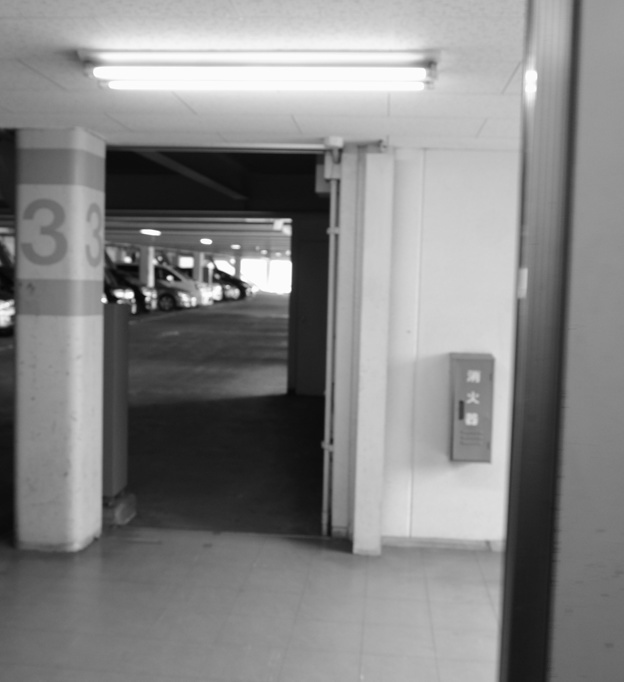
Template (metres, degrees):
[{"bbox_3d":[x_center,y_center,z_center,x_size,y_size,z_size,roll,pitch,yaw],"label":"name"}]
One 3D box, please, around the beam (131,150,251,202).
[{"bbox_3d":[-0.979,-1.554,6.530,0.180,0.300,4.100,2,4,5],"label":"beam"}]

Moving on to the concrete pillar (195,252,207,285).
[{"bbox_3d":[-5.266,-2.902,35.642,0.360,2.416,0.460,2,4,5],"label":"concrete pillar"}]

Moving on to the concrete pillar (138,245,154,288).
[{"bbox_3d":[-6.073,-2.263,28.161,0.360,2.414,0.460,2,4,5],"label":"concrete pillar"}]

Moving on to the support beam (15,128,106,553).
[{"bbox_3d":[-1.419,-0.001,4.364,0.365,2.303,0.370,2,4,5],"label":"support beam"}]

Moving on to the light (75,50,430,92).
[{"bbox_3d":[-0.184,-0.963,2.770,1.260,0.088,0.240,2,4,5],"label":"light"}]

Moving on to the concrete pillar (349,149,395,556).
[{"bbox_3d":[0.352,0.069,4.331,0.158,2.270,0.190,2,4,5],"label":"concrete pillar"}]

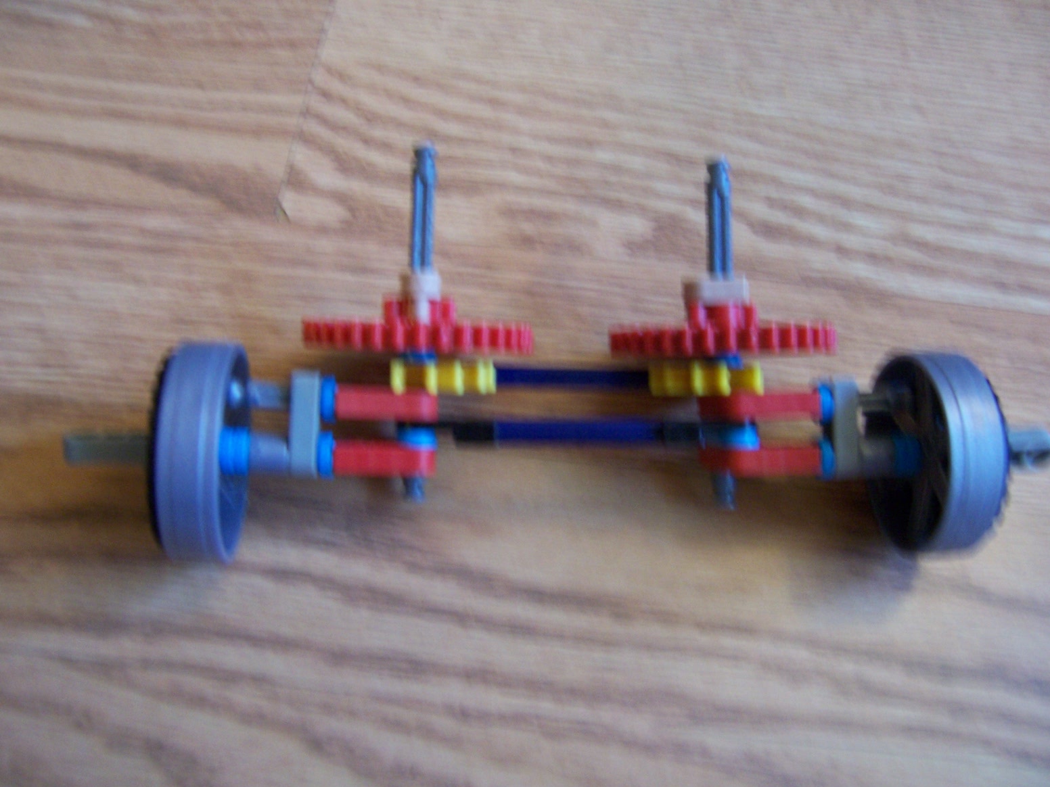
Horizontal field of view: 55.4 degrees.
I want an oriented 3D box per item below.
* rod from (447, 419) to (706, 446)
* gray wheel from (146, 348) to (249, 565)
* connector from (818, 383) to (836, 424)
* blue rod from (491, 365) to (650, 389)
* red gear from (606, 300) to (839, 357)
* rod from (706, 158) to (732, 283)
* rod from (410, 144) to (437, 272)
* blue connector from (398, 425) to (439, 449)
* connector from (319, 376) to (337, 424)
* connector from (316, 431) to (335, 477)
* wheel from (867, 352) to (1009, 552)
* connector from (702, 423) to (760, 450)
[{"bbox_3d":[0.012,0.009,0.237,0.060,0.006,0.006,0,90,-2],"label":"rod"},{"bbox_3d":[-0.075,0.014,0.235,0.014,0.051,0.051,0,92,-8],"label":"gray wheel"},{"bbox_3d":[0.076,0.003,0.252,0.004,0.010,0.010,0,90,-3],"label":"connector"},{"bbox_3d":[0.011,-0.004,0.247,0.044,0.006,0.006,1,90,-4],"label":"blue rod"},{"bbox_3d":[0.049,-0.017,0.249,0.056,0.056,0.013,-1,93,0],"label":"red gear"},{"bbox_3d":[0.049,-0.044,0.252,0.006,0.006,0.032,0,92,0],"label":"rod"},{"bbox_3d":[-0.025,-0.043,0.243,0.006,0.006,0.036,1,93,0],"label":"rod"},{"bbox_3d":[-0.026,0.011,0.246,0.010,0.010,0.004,1,93,0],"label":"blue connector"},{"bbox_3d":[-0.047,0.001,0.239,0.004,0.011,0.011,2,90,-8],"label":"connector"},{"bbox_3d":[-0.048,0.015,0.242,0.004,0.010,0.010,1,90,-9],"label":"connector"},{"bbox_3d":[0.105,0.015,0.259,0.014,0.051,0.051,0,92,-2],"label":"wheel"},{"bbox_3d":[0.050,0.010,0.241,0.013,0.013,0.006,0,92,0],"label":"connector"}]

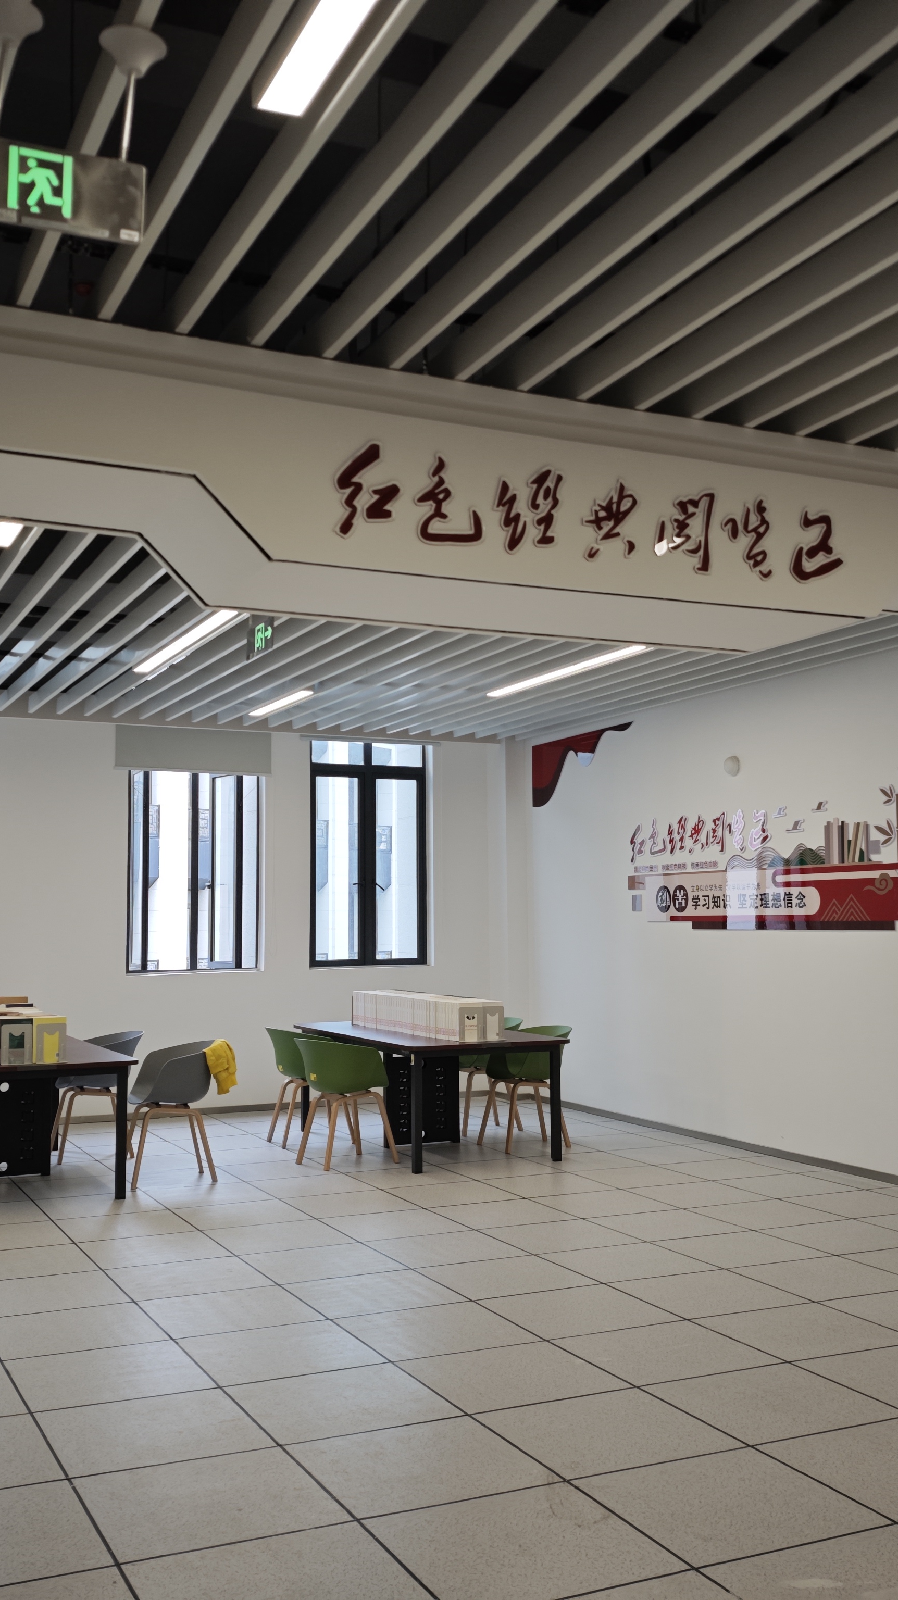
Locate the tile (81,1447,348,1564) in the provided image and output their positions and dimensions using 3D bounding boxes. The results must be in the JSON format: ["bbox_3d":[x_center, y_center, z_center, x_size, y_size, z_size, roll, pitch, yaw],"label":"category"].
[{"bbox_3d":[-0.639,1.868,3.768,0.600,0.020,0.600,2,-5,-25],"label":"tile"}]

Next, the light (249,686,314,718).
[{"bbox_3d":[-1.252,-0.739,10.583,0.100,0.060,1.220,2,-5,-25],"label":"light"}]

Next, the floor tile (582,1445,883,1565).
[{"bbox_3d":[0.716,1.806,3.644,0.585,0.020,0.585,2,-6,-25],"label":"floor tile"}]

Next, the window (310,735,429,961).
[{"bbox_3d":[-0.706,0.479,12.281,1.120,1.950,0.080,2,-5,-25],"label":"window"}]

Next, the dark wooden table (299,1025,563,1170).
[{"bbox_3d":[-0.215,2.056,10.059,1.130,0.770,2.320,2,-6,-25],"label":"dark wooden table"}]

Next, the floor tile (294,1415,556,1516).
[{"bbox_3d":[-0.089,1.884,4.014,0.600,0.020,0.600,2,-5,-25],"label":"floor tile"}]

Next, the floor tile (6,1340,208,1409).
[{"bbox_3d":[-1.142,1.923,4.747,0.585,0.020,0.585,2,-6,-25],"label":"floor tile"}]

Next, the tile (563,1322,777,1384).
[{"bbox_3d":[0.758,1.938,4.974,0.585,0.020,0.585,2,-6,-25],"label":"tile"}]

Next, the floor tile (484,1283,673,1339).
[{"bbox_3d":[0.503,1.994,5.529,0.585,0.020,0.585,2,-6,-25],"label":"floor tile"}]

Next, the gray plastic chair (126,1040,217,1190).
[{"bbox_3d":[-1.659,1.866,8.473,0.543,0.795,0.573,2,-5,-25],"label":"gray plastic chair"}]

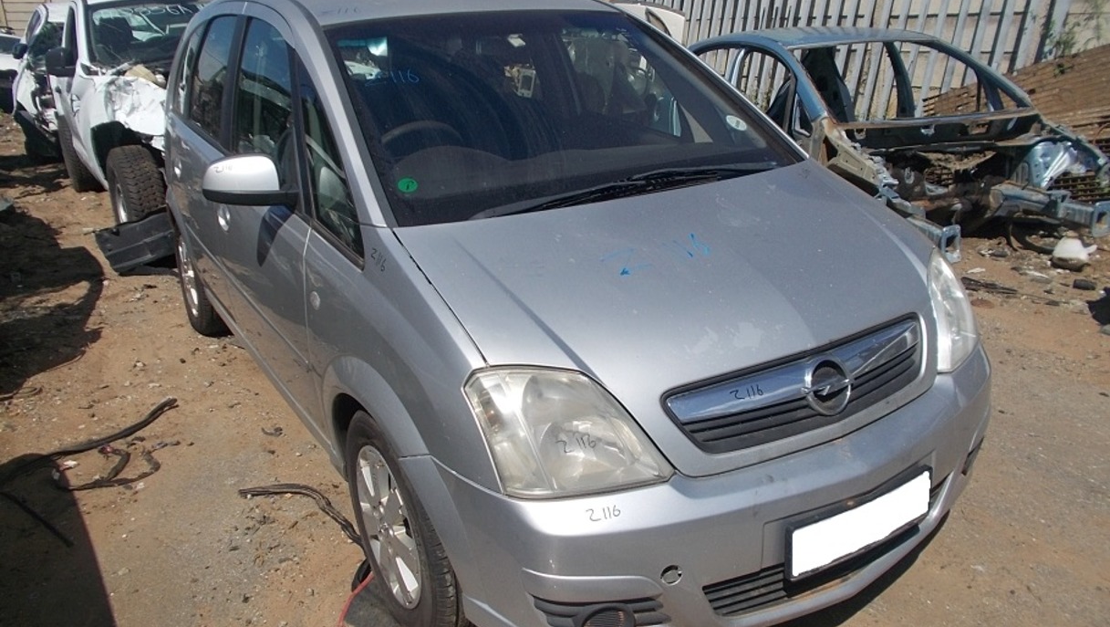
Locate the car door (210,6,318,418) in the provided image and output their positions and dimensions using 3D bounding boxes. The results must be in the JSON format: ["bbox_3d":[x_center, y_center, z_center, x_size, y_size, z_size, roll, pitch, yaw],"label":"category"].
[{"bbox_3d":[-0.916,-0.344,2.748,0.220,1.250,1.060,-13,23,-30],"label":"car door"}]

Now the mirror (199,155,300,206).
[{"bbox_3d":[-0.849,-0.362,2.310,0.240,0.160,0.170,-13,23,-30],"label":"mirror"}]

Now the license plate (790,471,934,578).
[{"bbox_3d":[0.681,0.461,1.834,0.450,0.130,0.025,-10,16,-31],"label":"license plate"}]

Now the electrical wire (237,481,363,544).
[{"bbox_3d":[-0.816,0.624,2.700,0.600,0.040,0.150,11,23,30],"label":"electrical wire"}]

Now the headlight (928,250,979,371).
[{"bbox_3d":[1.019,-0.021,2.260,0.350,0.250,0.330,-13,23,-30],"label":"headlight"}]

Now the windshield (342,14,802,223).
[{"bbox_3d":[0.016,-0.655,2.504,1.370,0.130,0.990,-13,52,-30],"label":"windshield"}]

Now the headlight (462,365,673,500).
[{"bbox_3d":[0.017,0.219,1.665,0.350,0.250,0.330,-13,23,-30],"label":"headlight"}]

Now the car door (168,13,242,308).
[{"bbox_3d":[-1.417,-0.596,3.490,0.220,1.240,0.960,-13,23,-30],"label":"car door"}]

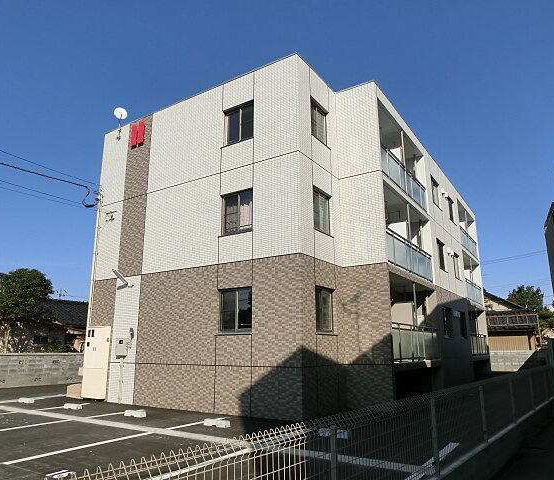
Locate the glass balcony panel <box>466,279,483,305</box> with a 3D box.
[{"bbox_3d":[10.326,2.805,23.239,0.100,1.020,4.500,-9,-17,32],"label":"glass balcony panel"}]

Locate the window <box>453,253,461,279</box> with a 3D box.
[{"bbox_3d":[8.291,1.272,20.433,0.140,1.200,1.400,-9,-17,32],"label":"window"}]

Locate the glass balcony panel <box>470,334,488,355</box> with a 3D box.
[{"bbox_3d":[10.286,5.357,22.516,0.100,0.980,4.400,-9,-17,32],"label":"glass balcony panel"}]

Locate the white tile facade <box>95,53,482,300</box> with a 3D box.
[{"bbox_3d":[2.776,-0.078,20.965,9.550,5.620,18.600,-9,-17,32],"label":"white tile facade"}]

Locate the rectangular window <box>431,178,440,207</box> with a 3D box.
[{"bbox_3d":[6.663,-1.956,18.692,0.140,1.200,1.420,-9,-17,32],"label":"rectangular window"}]

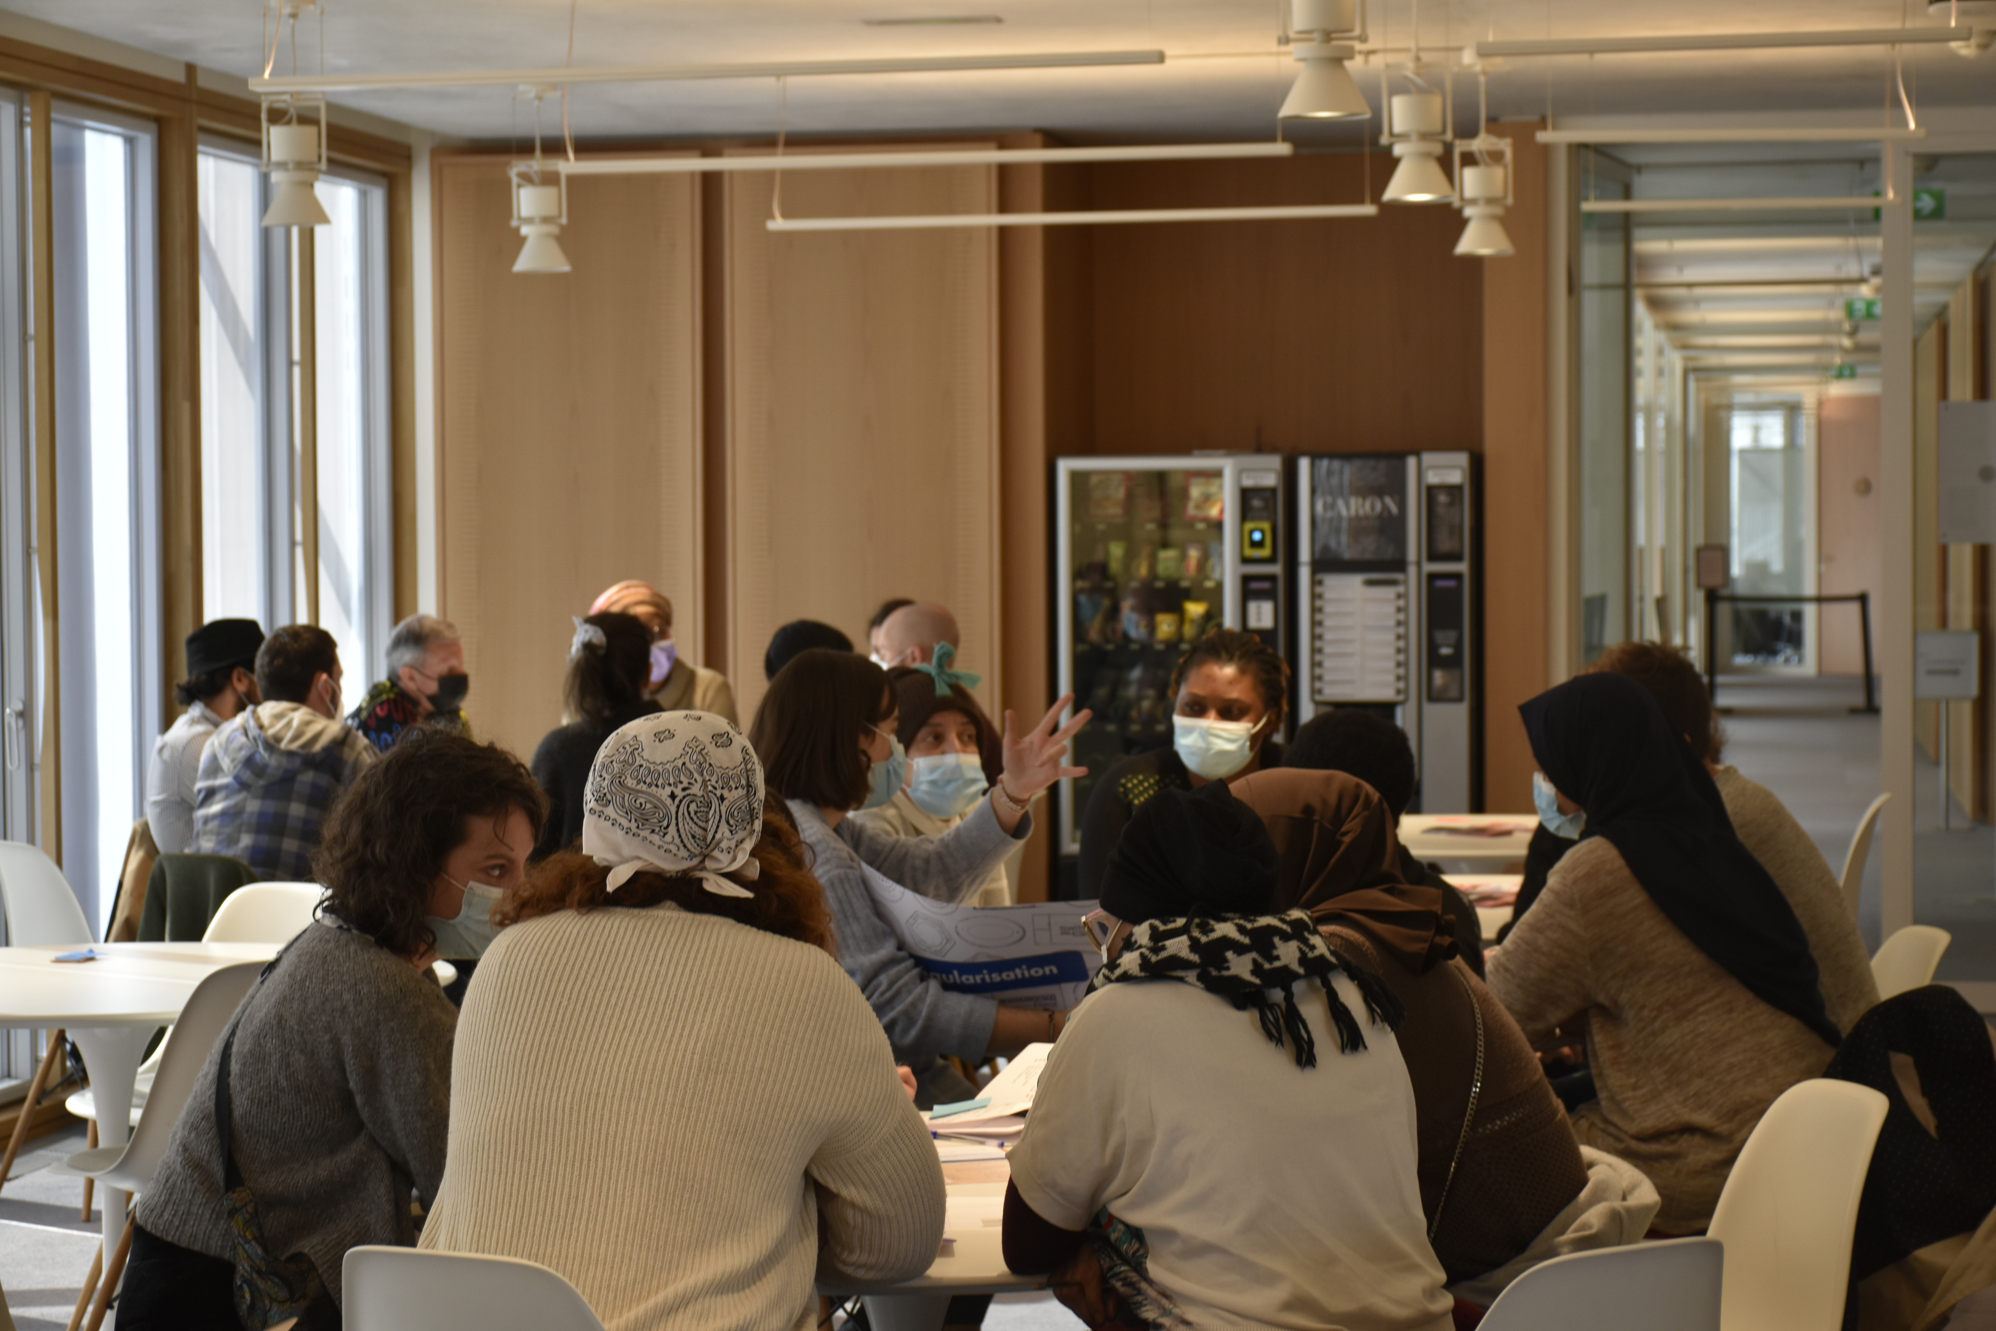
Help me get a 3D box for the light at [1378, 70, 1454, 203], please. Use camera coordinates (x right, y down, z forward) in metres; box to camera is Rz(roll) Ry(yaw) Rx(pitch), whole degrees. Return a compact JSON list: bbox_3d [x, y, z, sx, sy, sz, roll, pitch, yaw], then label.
[{"bbox_3d":[0.950,-1.204,9.450,0.172,0.302,0.168,0,2,10],"label":"light"}]

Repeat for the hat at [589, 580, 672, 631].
[{"bbox_3d":[-0.870,-0.137,9.850,0.220,0.140,0.190,1,2,41],"label":"hat"}]

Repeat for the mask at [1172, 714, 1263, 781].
[{"bbox_3d":[0.350,0.132,6.650,0.140,0.108,0.085,0,8,19],"label":"mask"}]

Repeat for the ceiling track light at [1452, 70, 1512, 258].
[{"bbox_3d":[1.335,-1.383,11.466,0.175,0.521,0.172,0,2,11],"label":"ceiling track light"}]

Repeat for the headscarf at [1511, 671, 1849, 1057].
[{"bbox_3d":[0.939,0.270,5.750,0.400,0.520,0.360,0,2,21],"label":"headscarf"}]

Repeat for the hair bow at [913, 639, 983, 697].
[{"bbox_3d":[-0.080,0.006,6.500,0.112,0.092,0.055,-1,2,-6],"label":"hair bow"}]

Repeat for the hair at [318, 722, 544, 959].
[{"bbox_3d":[-0.636,0.197,4.650,0.255,0.250,0.215,9,5,20],"label":"hair"}]

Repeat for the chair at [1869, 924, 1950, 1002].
[{"bbox_3d":[1.251,0.844,6.727,0.540,0.830,0.465,-1,2,-16],"label":"chair"}]

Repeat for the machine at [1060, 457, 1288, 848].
[{"bbox_3d":[0.631,0.159,13.867,0.735,1.695,0.780,0,2,11],"label":"machine"}]

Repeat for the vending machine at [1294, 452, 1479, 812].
[{"bbox_3d":[1.305,0.156,13.709,0.553,1.700,0.720,0,2,11],"label":"vending machine"}]

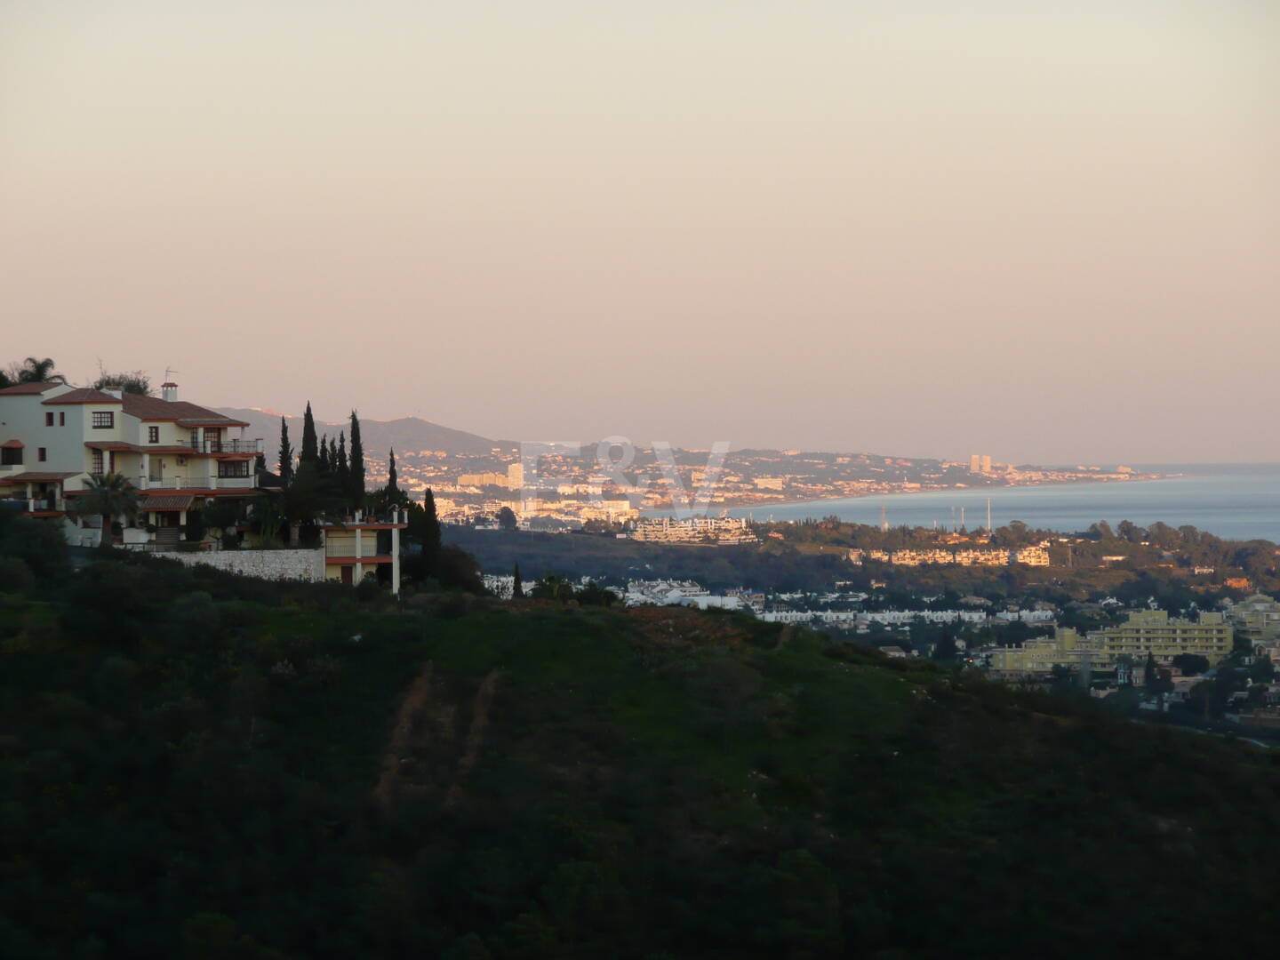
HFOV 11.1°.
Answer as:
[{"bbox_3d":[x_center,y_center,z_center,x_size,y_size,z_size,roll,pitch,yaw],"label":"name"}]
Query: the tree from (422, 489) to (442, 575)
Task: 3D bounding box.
[{"bbox_3d":[-17.697,4.509,560.000,1.620,7.600,1.620,0,1,0],"label":"tree"}]

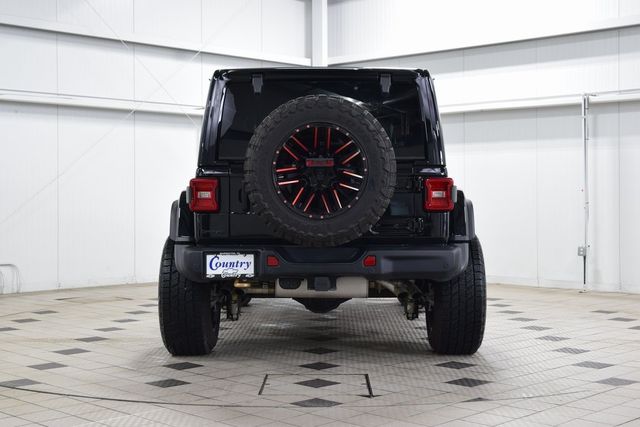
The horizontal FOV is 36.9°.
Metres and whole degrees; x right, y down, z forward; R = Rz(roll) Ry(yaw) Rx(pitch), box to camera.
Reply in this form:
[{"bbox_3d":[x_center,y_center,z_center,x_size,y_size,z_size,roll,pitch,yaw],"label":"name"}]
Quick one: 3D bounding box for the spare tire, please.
[{"bbox_3d":[0.004,-0.254,5.720,0.880,0.880,0.310,0,1,1],"label":"spare tire"}]

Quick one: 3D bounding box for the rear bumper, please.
[{"bbox_3d":[0.010,0.308,5.980,1.810,0.250,0.330,0,1,1],"label":"rear bumper"}]

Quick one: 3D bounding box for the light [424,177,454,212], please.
[{"bbox_3d":[0.742,-0.114,5.980,0.183,0.213,0.130,0,1,1],"label":"light"}]

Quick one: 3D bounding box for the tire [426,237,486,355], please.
[{"bbox_3d":[0.910,0.512,6.550,0.320,0.870,0.870,0,1,1],"label":"tire"}]

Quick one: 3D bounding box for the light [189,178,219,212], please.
[{"bbox_3d":[-0.722,-0.111,5.980,0.183,0.213,0.130,0,1,1],"label":"light"}]

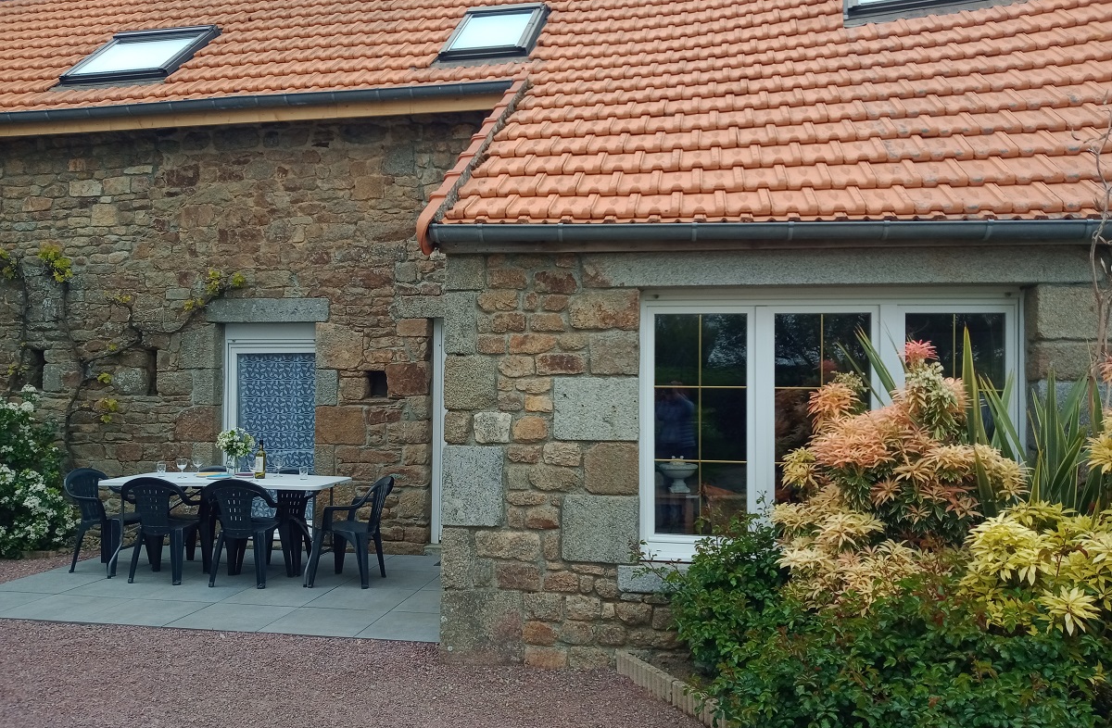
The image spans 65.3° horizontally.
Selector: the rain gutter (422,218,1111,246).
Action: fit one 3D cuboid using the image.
[{"bbox_3d":[1.046,-0.664,4.414,3.435,0.085,0.115,1,-2,7],"label":"rain gutter"}]

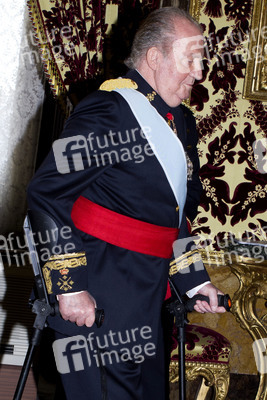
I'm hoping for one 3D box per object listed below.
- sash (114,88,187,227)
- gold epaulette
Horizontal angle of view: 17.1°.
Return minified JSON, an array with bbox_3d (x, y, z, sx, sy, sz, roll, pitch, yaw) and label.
[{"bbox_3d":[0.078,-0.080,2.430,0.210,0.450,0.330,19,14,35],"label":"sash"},{"bbox_3d":[-0.040,-0.301,2.360,0.060,0.030,0.120,19,22,33],"label":"gold epaulette"}]

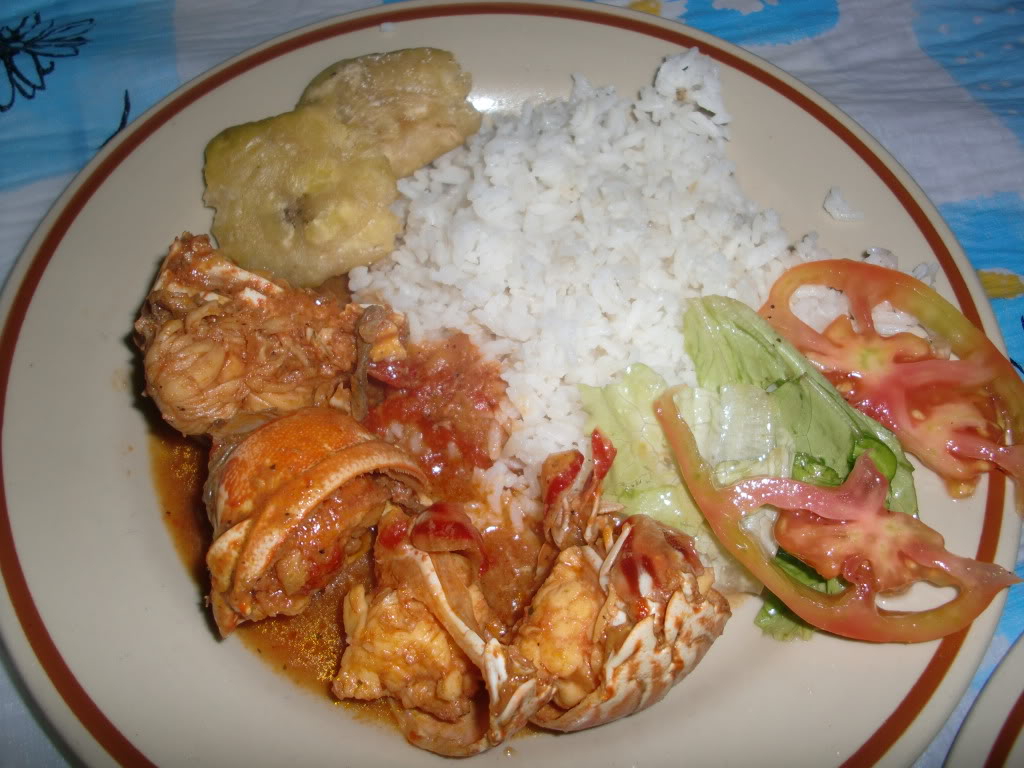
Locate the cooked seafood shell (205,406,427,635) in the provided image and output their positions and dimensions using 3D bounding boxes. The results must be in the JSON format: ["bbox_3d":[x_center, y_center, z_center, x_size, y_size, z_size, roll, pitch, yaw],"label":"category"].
[{"bbox_3d":[-0.048,0.026,0.252,0.054,0.036,0.034,-31,67,-17],"label":"cooked seafood shell"}]

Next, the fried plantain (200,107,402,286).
[{"bbox_3d":[-0.060,-0.054,0.302,0.054,0.012,0.059,3,67,-6],"label":"fried plantain"}]

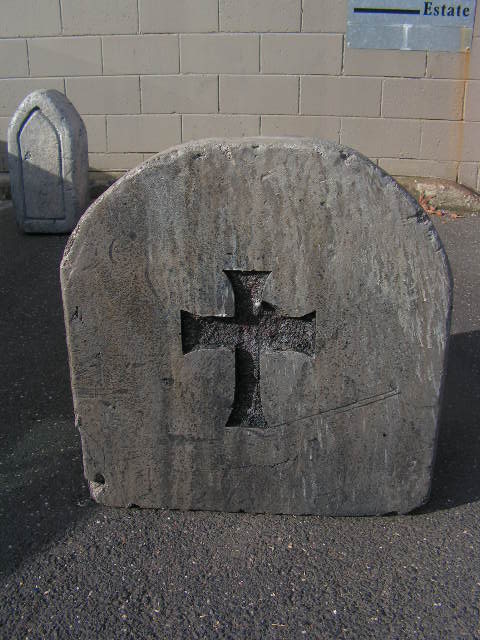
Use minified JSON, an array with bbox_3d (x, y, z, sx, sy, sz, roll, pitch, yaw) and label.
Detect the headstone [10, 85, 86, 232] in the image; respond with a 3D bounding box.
[{"bbox_3d":[-0.808,-0.676,2.807,0.281,0.589,0.187,3,20,7],"label":"headstone"}]

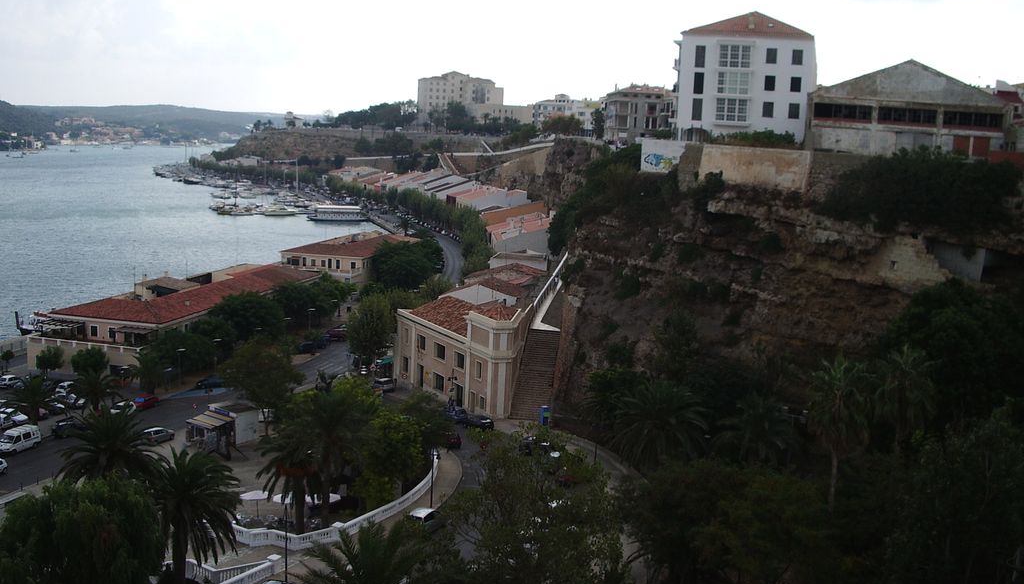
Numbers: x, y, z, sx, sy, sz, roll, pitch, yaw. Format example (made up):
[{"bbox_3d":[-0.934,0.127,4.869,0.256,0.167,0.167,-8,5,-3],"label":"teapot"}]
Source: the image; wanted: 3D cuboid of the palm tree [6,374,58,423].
[{"bbox_3d":[-48.305,10.764,104.573,5.067,4.772,5.067,2,8,0],"label":"palm tree"}]

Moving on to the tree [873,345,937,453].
[{"bbox_3d":[30.746,10.013,81.107,4.500,12.030,4.500,2,9,0],"label":"tree"}]

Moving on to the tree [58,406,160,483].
[{"bbox_3d":[-31.020,14.636,79.383,8.000,11.200,8.000,-1,9,-20],"label":"tree"}]

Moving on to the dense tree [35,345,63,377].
[{"bbox_3d":[-55.428,8.229,123.423,3.465,3.775,3.465,2,8,0],"label":"dense tree"}]

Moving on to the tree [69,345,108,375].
[{"bbox_3d":[-49.909,8.501,122.188,4.377,3.980,4.377,2,8,0],"label":"tree"}]

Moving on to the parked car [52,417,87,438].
[{"bbox_3d":[-47.080,14.384,110.503,1.750,1.480,4.150,5,9,19],"label":"parked car"}]

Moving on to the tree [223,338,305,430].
[{"bbox_3d":[-24.231,9.459,102.191,7.951,9.716,7.951,2,8,0],"label":"tree"}]

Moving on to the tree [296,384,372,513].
[{"bbox_3d":[-15.329,13.543,86.525,6.700,11.600,6.700,2,8,0],"label":"tree"}]

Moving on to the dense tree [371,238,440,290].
[{"bbox_3d":[-23.280,-4.990,228.140,14.820,13.430,13.340,2,8,0],"label":"dense tree"}]

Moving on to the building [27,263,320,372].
[{"bbox_3d":[-53.920,2.560,177.330,19.000,10.100,65.000,4,8,11],"label":"building"}]

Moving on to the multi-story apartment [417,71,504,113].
[{"bbox_3d":[-27.560,-105.680,564.010,46.100,26.830,22.000,2,8,-3],"label":"multi-story apartment"}]

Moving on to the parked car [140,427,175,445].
[{"bbox_3d":[-37.131,15.053,108.862,1.680,1.450,3.900,7,9,29],"label":"parked car"}]

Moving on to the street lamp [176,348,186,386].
[{"bbox_3d":[-42.467,9.721,132.724,1.200,4.720,1.200,2,8,0],"label":"street lamp"}]

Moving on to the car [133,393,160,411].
[{"bbox_3d":[-39.840,11.643,112.059,1.660,1.430,3.800,5,9,21],"label":"car"}]

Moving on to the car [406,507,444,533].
[{"bbox_3d":[-6.530,17.200,78.880,1.700,1.460,4.050,5,9,21],"label":"car"}]

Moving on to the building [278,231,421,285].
[{"bbox_3d":[-38.600,-8.300,247.800,20.000,9.800,46.000,4,9,12],"label":"building"}]

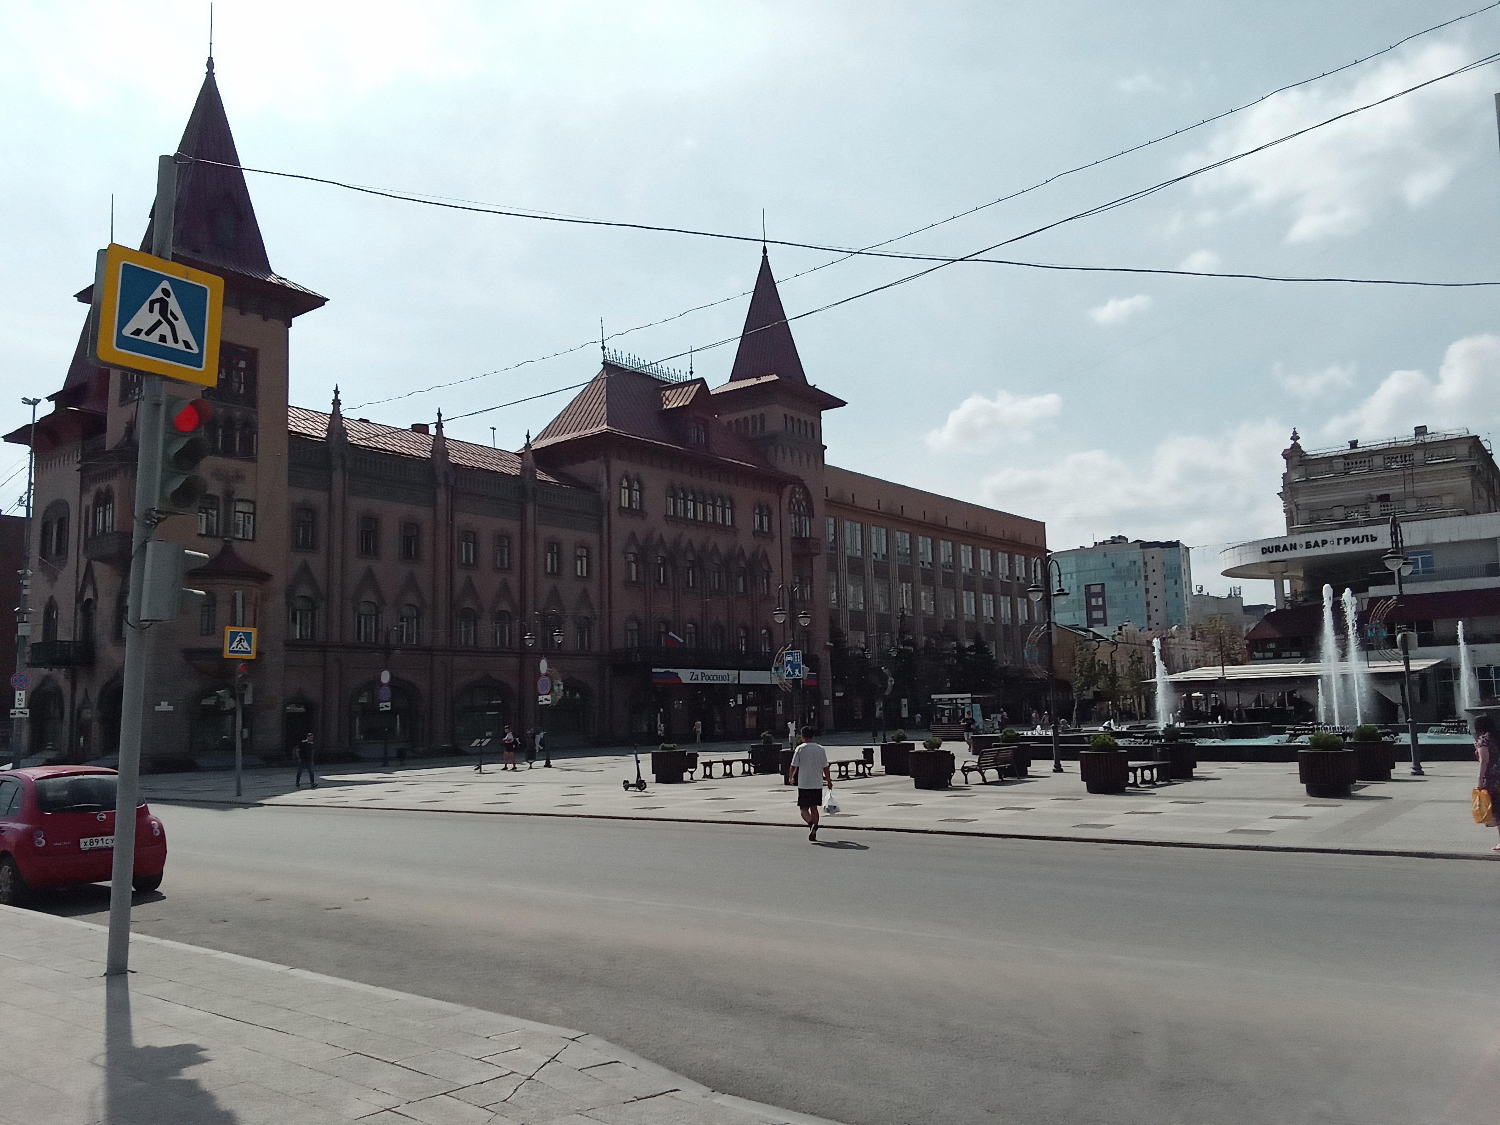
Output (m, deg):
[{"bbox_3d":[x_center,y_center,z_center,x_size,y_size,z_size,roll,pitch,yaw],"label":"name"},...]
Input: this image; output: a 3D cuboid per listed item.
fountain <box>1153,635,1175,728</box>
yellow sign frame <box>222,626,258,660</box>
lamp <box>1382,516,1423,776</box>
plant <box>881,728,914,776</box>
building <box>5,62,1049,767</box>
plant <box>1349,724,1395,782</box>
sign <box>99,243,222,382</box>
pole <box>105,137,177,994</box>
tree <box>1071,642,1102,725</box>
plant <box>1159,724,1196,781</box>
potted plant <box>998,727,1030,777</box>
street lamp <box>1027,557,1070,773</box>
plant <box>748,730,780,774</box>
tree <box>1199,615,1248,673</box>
[{"bbox_3d":[17.872,5.288,47.000,0.900,4.100,0.900,-3,-7,21],"label":"fountain"},{"bbox_3d":[-14.500,2.310,30.850,0.060,0.900,0.900,-8,-10,40],"label":"yellow sign frame"},{"bbox_3d":[15.952,2.012,26.329,0.520,6.150,1.950,-6,-9,39],"label":"lamp"},{"bbox_3d":[4.439,5.724,32.700,1.040,1.360,1.040,-2,-7,8],"label":"plant"},{"bbox_3d":[-2.789,-3.570,87.048,16.000,34.472,93.330,-7,-10,38],"label":"building"},{"bbox_3d":[14.757,4.520,25.837,1.000,1.320,1.000,-6,-9,29],"label":"plant"},{"bbox_3d":[-4.560,-1.910,8.440,0.060,0.900,0.900,-7,-11,35],"label":"sign"},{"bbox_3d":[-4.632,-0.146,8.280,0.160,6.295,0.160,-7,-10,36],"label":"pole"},{"bbox_3d":[31.979,11.532,103.000,2.800,8.100,2.800,-3,-7,17],"label":"tree"},{"bbox_3d":[10.342,4.603,26.300,1.040,1.330,1.040,-4,-7,21],"label":"plant"},{"bbox_3d":[7.305,5.322,30.379,1.000,1.320,1.000,-3,-8,13],"label":"potted plant"},{"bbox_3d":[8.910,2.971,31.801,0.500,6.277,2.100,-6,-9,38],"label":"street lamp"},{"bbox_3d":[0.503,6.046,34.470,1.000,1.320,1.000,-2,-8,1],"label":"plant"},{"bbox_3d":[37.217,8.362,84.501,3.800,8.600,3.800,-4,-7,24],"label":"tree"}]

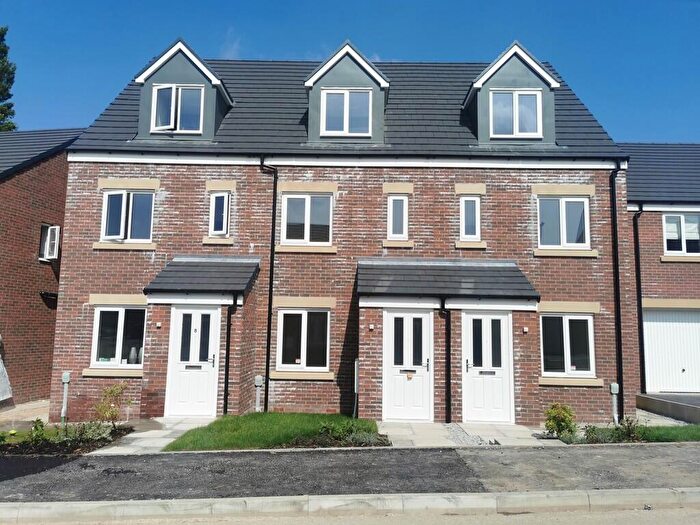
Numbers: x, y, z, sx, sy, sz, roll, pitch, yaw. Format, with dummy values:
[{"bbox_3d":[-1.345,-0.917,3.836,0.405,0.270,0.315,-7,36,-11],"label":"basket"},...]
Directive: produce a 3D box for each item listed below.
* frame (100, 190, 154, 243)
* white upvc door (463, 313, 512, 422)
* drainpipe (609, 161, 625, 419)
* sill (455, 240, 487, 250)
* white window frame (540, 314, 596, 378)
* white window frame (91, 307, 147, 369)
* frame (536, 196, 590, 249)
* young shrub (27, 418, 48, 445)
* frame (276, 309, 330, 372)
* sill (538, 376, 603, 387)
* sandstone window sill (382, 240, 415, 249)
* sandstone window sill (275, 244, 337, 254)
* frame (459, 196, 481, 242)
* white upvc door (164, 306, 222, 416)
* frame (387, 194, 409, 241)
[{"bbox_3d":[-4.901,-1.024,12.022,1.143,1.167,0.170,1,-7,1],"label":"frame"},{"bbox_3d":[2.551,1.933,10.066,0.950,2.060,0.090,1,-7,1],"label":"white upvc door"},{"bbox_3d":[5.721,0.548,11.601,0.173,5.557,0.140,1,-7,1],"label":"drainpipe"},{"bbox_3d":[2.587,-0.366,11.740,0.660,0.154,0.150,1,-6,1],"label":"sill"},{"bbox_3d":[4.601,1.758,11.562,1.146,1.313,0.075,1,-6,1],"label":"white window frame"},{"bbox_3d":[-4.925,1.608,11.667,1.146,1.309,0.075,1,-6,1],"label":"white window frame"},{"bbox_3d":[4.666,-0.863,11.939,1.139,1.181,0.075,1,-7,1],"label":"frame"},{"bbox_3d":[-4.588,2.480,8.015,0.320,0.390,0.310,1,-7,1],"label":"young shrub"},{"bbox_3d":[-0.998,1.656,11.706,1.121,1.333,0.075,1,-7,1],"label":"frame"},{"bbox_3d":[4.620,2.501,11.490,1.360,0.140,0.140,1,-7,1],"label":"sill"},{"bbox_3d":[1.038,-0.391,11.757,0.656,0.154,0.150,1,-6,1],"label":"sandstone window sill"},{"bbox_3d":[-0.954,-0.279,11.883,1.344,0.144,0.150,1,-7,1],"label":"sandstone window sill"},{"bbox_3d":[2.636,-0.965,11.975,0.443,1.023,0.075,1,-7,1],"label":"frame"},{"bbox_3d":[-2.884,1.819,10.103,0.942,2.034,0.090,1,-6,1],"label":"white upvc door"},{"bbox_3d":[1.048,-0.988,11.996,0.453,1.025,0.075,1,-7,1],"label":"frame"}]

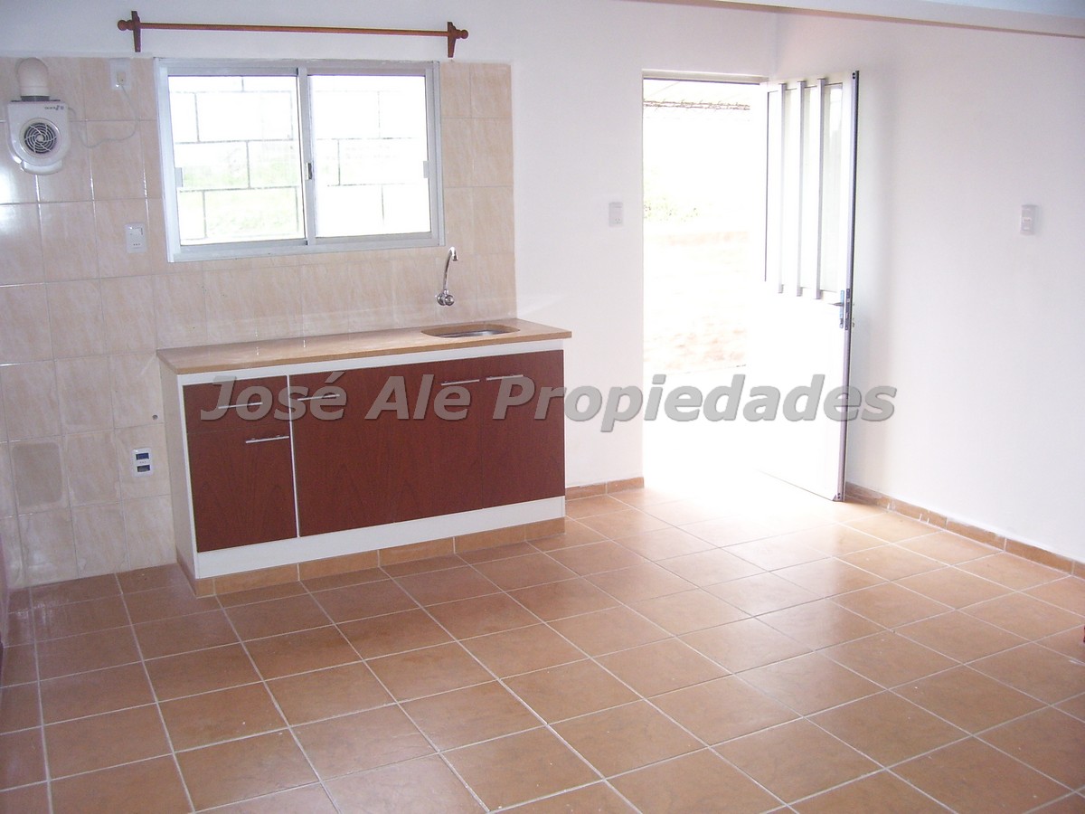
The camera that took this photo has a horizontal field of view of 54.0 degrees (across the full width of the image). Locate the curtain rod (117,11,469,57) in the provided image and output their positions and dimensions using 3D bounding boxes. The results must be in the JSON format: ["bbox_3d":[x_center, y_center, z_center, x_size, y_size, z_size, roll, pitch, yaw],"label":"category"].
[{"bbox_3d":[-0.954,-1.488,4.263,1.420,0.150,0.085,-7,13,-25],"label":"curtain rod"}]

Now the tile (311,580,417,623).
[{"bbox_3d":[-0.667,0.737,4.025,0.330,0.009,0.330,-7,13,-26],"label":"tile"}]

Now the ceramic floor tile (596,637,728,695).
[{"bbox_3d":[0.382,0.837,3.428,0.327,0.010,0.327,-7,13,-25],"label":"ceramic floor tile"}]

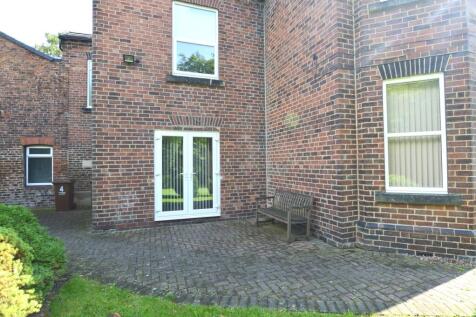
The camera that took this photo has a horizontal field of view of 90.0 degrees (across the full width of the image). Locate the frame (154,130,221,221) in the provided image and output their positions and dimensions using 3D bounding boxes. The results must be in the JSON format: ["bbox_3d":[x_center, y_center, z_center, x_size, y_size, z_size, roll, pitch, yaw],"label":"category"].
[{"bbox_3d":[-1.183,0.399,5.755,1.540,2.090,0.100,0,-1,-18],"label":"frame"}]

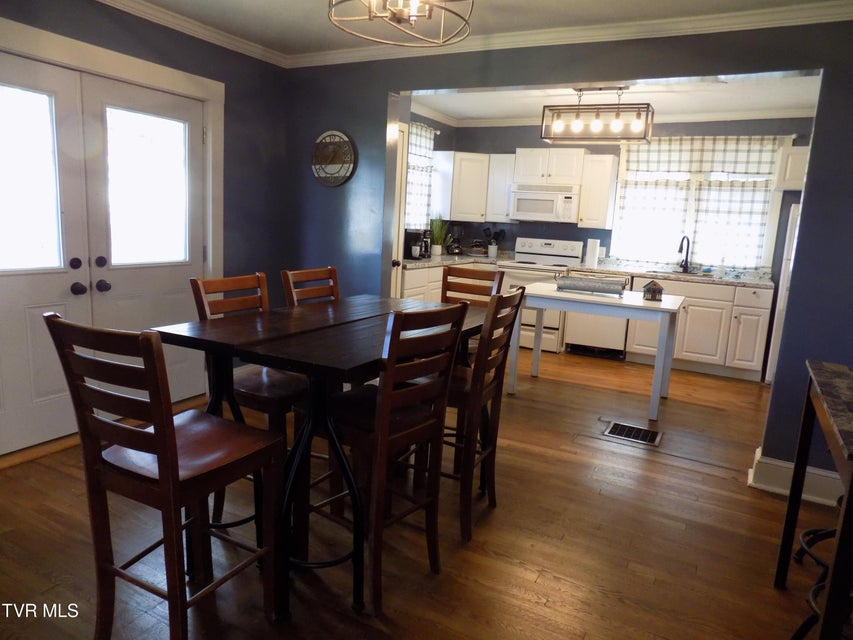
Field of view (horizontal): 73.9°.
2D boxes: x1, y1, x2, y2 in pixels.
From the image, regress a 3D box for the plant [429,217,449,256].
[{"bbox_3d":[0.147,-0.977,6.681,0.170,0.470,0.170,8,11,28],"label":"plant"}]

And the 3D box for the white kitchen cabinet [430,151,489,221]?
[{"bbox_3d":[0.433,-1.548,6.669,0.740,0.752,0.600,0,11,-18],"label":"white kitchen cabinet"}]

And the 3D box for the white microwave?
[{"bbox_3d":[1.368,-1.282,6.278,0.734,0.373,0.400,8,12,27],"label":"white microwave"}]

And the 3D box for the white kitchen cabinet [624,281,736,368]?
[{"bbox_3d":[2.607,-0.001,5.706,0.942,0.820,0.600,8,12,27],"label":"white kitchen cabinet"}]

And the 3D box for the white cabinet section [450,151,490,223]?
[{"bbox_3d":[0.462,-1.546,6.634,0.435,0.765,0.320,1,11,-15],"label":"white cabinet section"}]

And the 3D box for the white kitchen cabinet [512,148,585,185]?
[{"bbox_3d":[1.407,-1.692,6.319,0.759,0.374,0.330,8,11,28],"label":"white kitchen cabinet"}]

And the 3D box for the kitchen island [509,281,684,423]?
[{"bbox_3d":[1.315,0.207,4.501,1.221,0.815,0.790,8,11,28],"label":"kitchen island"}]

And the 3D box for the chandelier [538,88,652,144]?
[{"bbox_3d":[1.500,-1.792,4.952,0.877,0.448,0.285,8,11,28],"label":"chandelier"}]

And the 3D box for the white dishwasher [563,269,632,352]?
[{"bbox_3d":[1.903,-0.077,6.102,0.600,0.850,0.603,8,11,28],"label":"white dishwasher"}]

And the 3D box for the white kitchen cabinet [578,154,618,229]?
[{"bbox_3d":[1.861,-1.370,6.122,0.300,0.761,0.322,8,11,28],"label":"white kitchen cabinet"}]

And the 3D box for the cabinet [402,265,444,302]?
[{"bbox_3d":[-0.282,-0.117,5.697,0.614,0.855,0.860,8,11,28],"label":"cabinet"}]

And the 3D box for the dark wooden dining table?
[{"bbox_3d":[-0.290,0.451,2.414,0.834,0.915,1.300,9,12,28],"label":"dark wooden dining table"}]

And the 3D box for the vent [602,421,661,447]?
[{"bbox_3d":[1.381,0.751,3.775,0.330,0.015,0.300,8,12,27],"label":"vent"}]

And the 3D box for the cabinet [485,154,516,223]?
[{"bbox_3d":[0.909,-1.497,6.530,0.302,0.752,0.325,8,12,27],"label":"cabinet"}]

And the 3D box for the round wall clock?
[{"bbox_3d":[-0.651,-1.137,4.017,0.380,0.380,0.050,8,12,27],"label":"round wall clock"}]

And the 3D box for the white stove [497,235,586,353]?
[{"bbox_3d":[1.253,-0.301,6.380,0.766,1.175,0.661,8,11,28],"label":"white stove"}]

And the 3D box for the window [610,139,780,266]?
[{"bbox_3d":[2.719,-1.194,5.782,1.537,1.218,0.120,8,12,27],"label":"window"}]

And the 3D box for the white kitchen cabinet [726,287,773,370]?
[{"bbox_3d":[3.110,0.071,5.481,0.295,0.825,0.613,8,11,28],"label":"white kitchen cabinet"}]

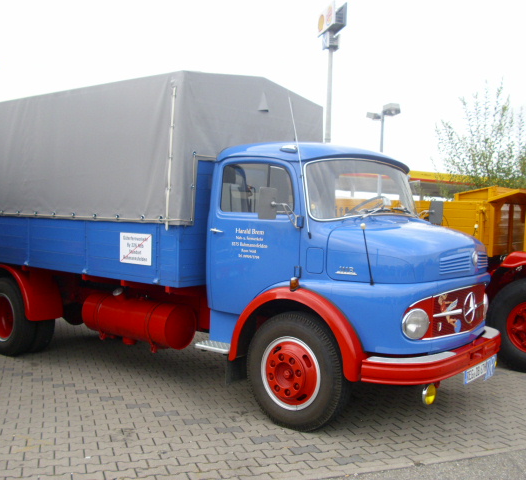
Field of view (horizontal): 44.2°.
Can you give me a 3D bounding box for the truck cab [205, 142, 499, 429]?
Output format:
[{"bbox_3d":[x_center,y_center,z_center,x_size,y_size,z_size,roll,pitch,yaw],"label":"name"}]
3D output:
[{"bbox_3d":[0.939,0.321,6.066,2.200,2.490,2.300,3,3,38],"label":"truck cab"}]

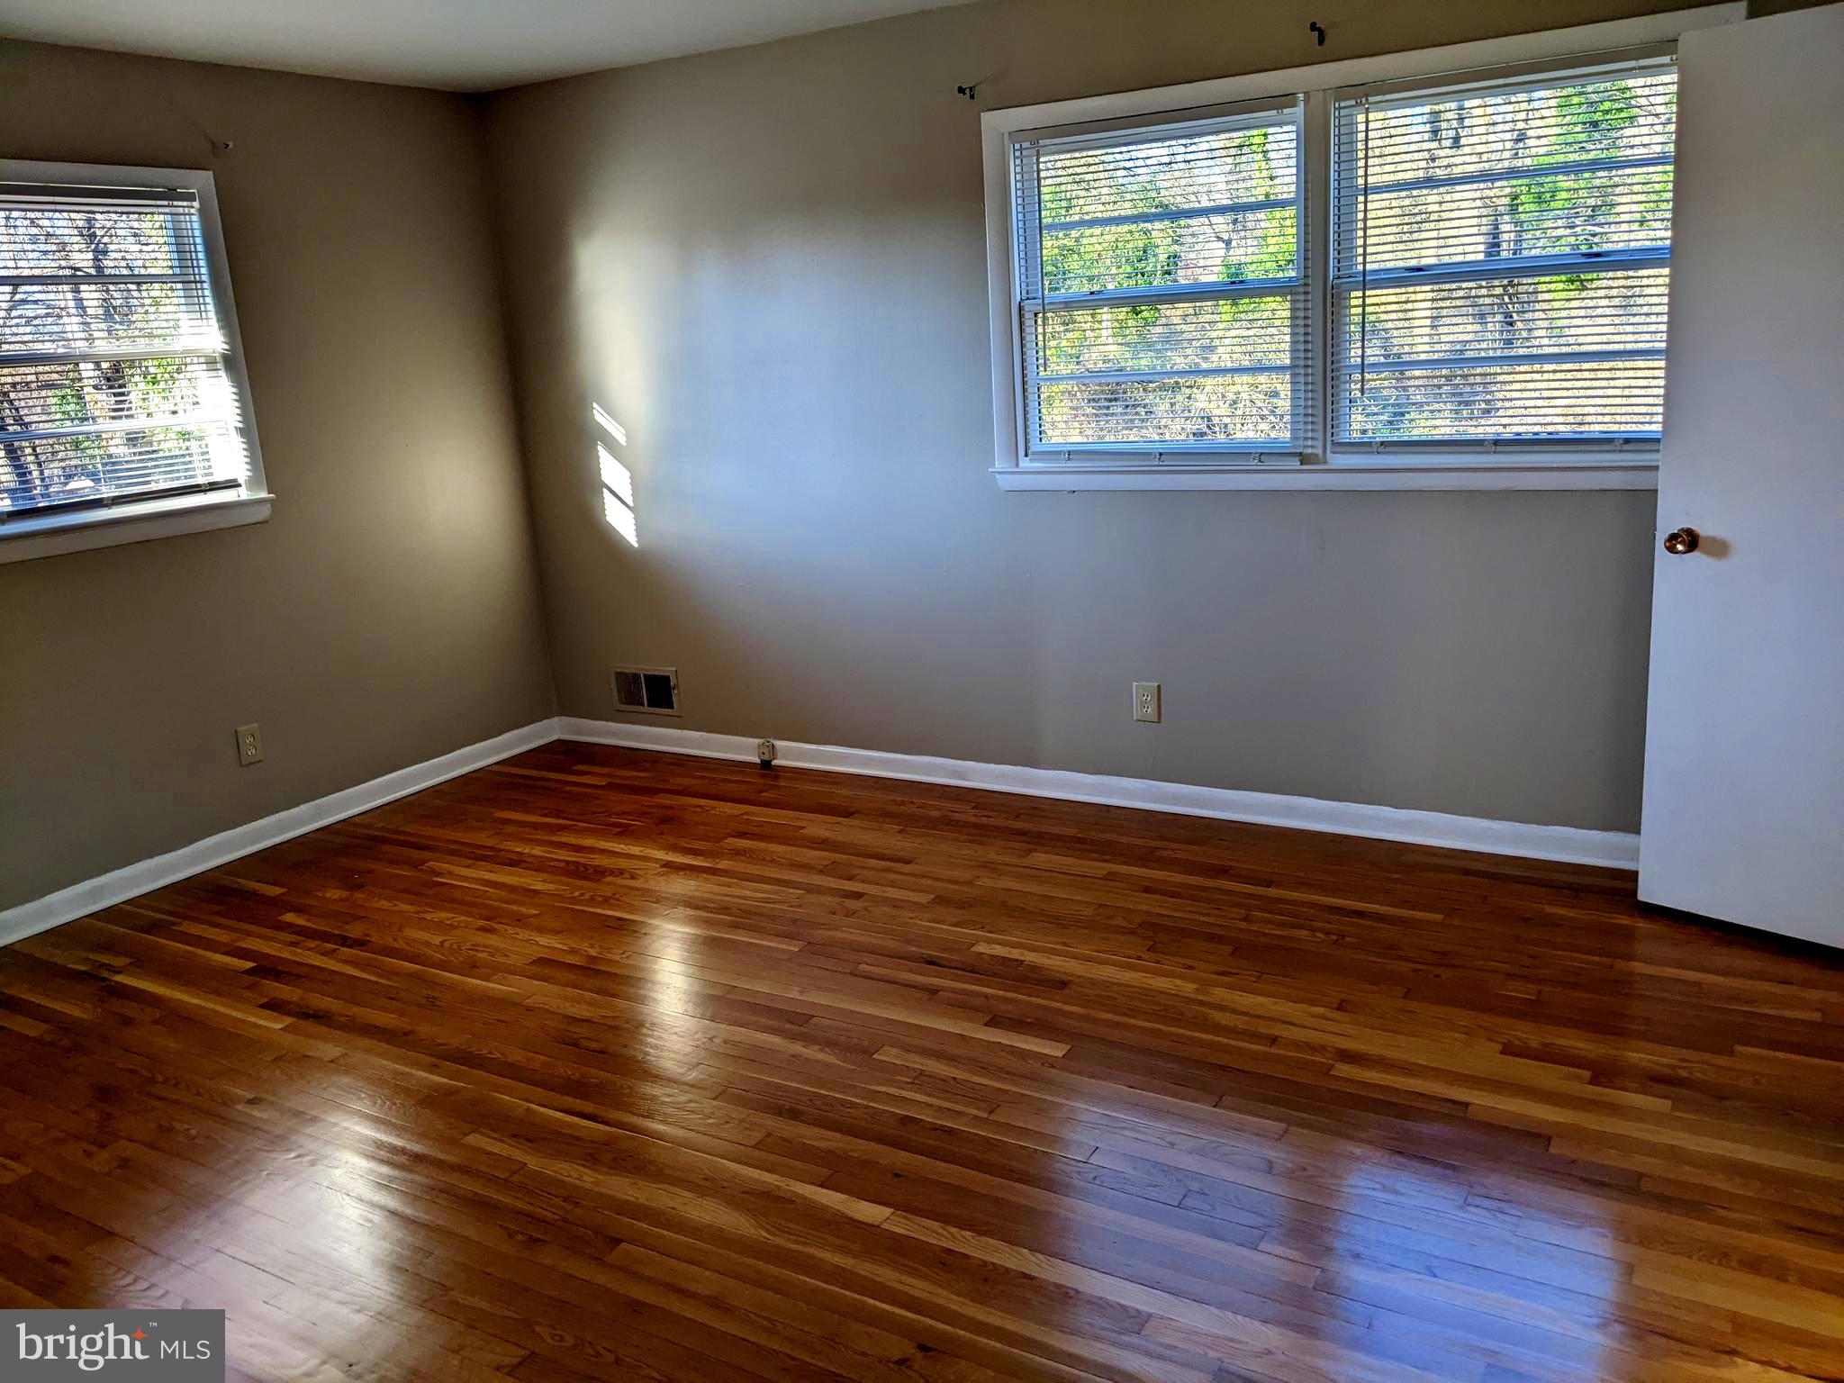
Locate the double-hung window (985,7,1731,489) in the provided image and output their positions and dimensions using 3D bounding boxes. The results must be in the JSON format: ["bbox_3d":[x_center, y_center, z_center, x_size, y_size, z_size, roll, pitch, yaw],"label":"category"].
[{"bbox_3d":[1.061,-1.108,3.922,1.986,1.110,0.100,5,16,30],"label":"double-hung window"}]

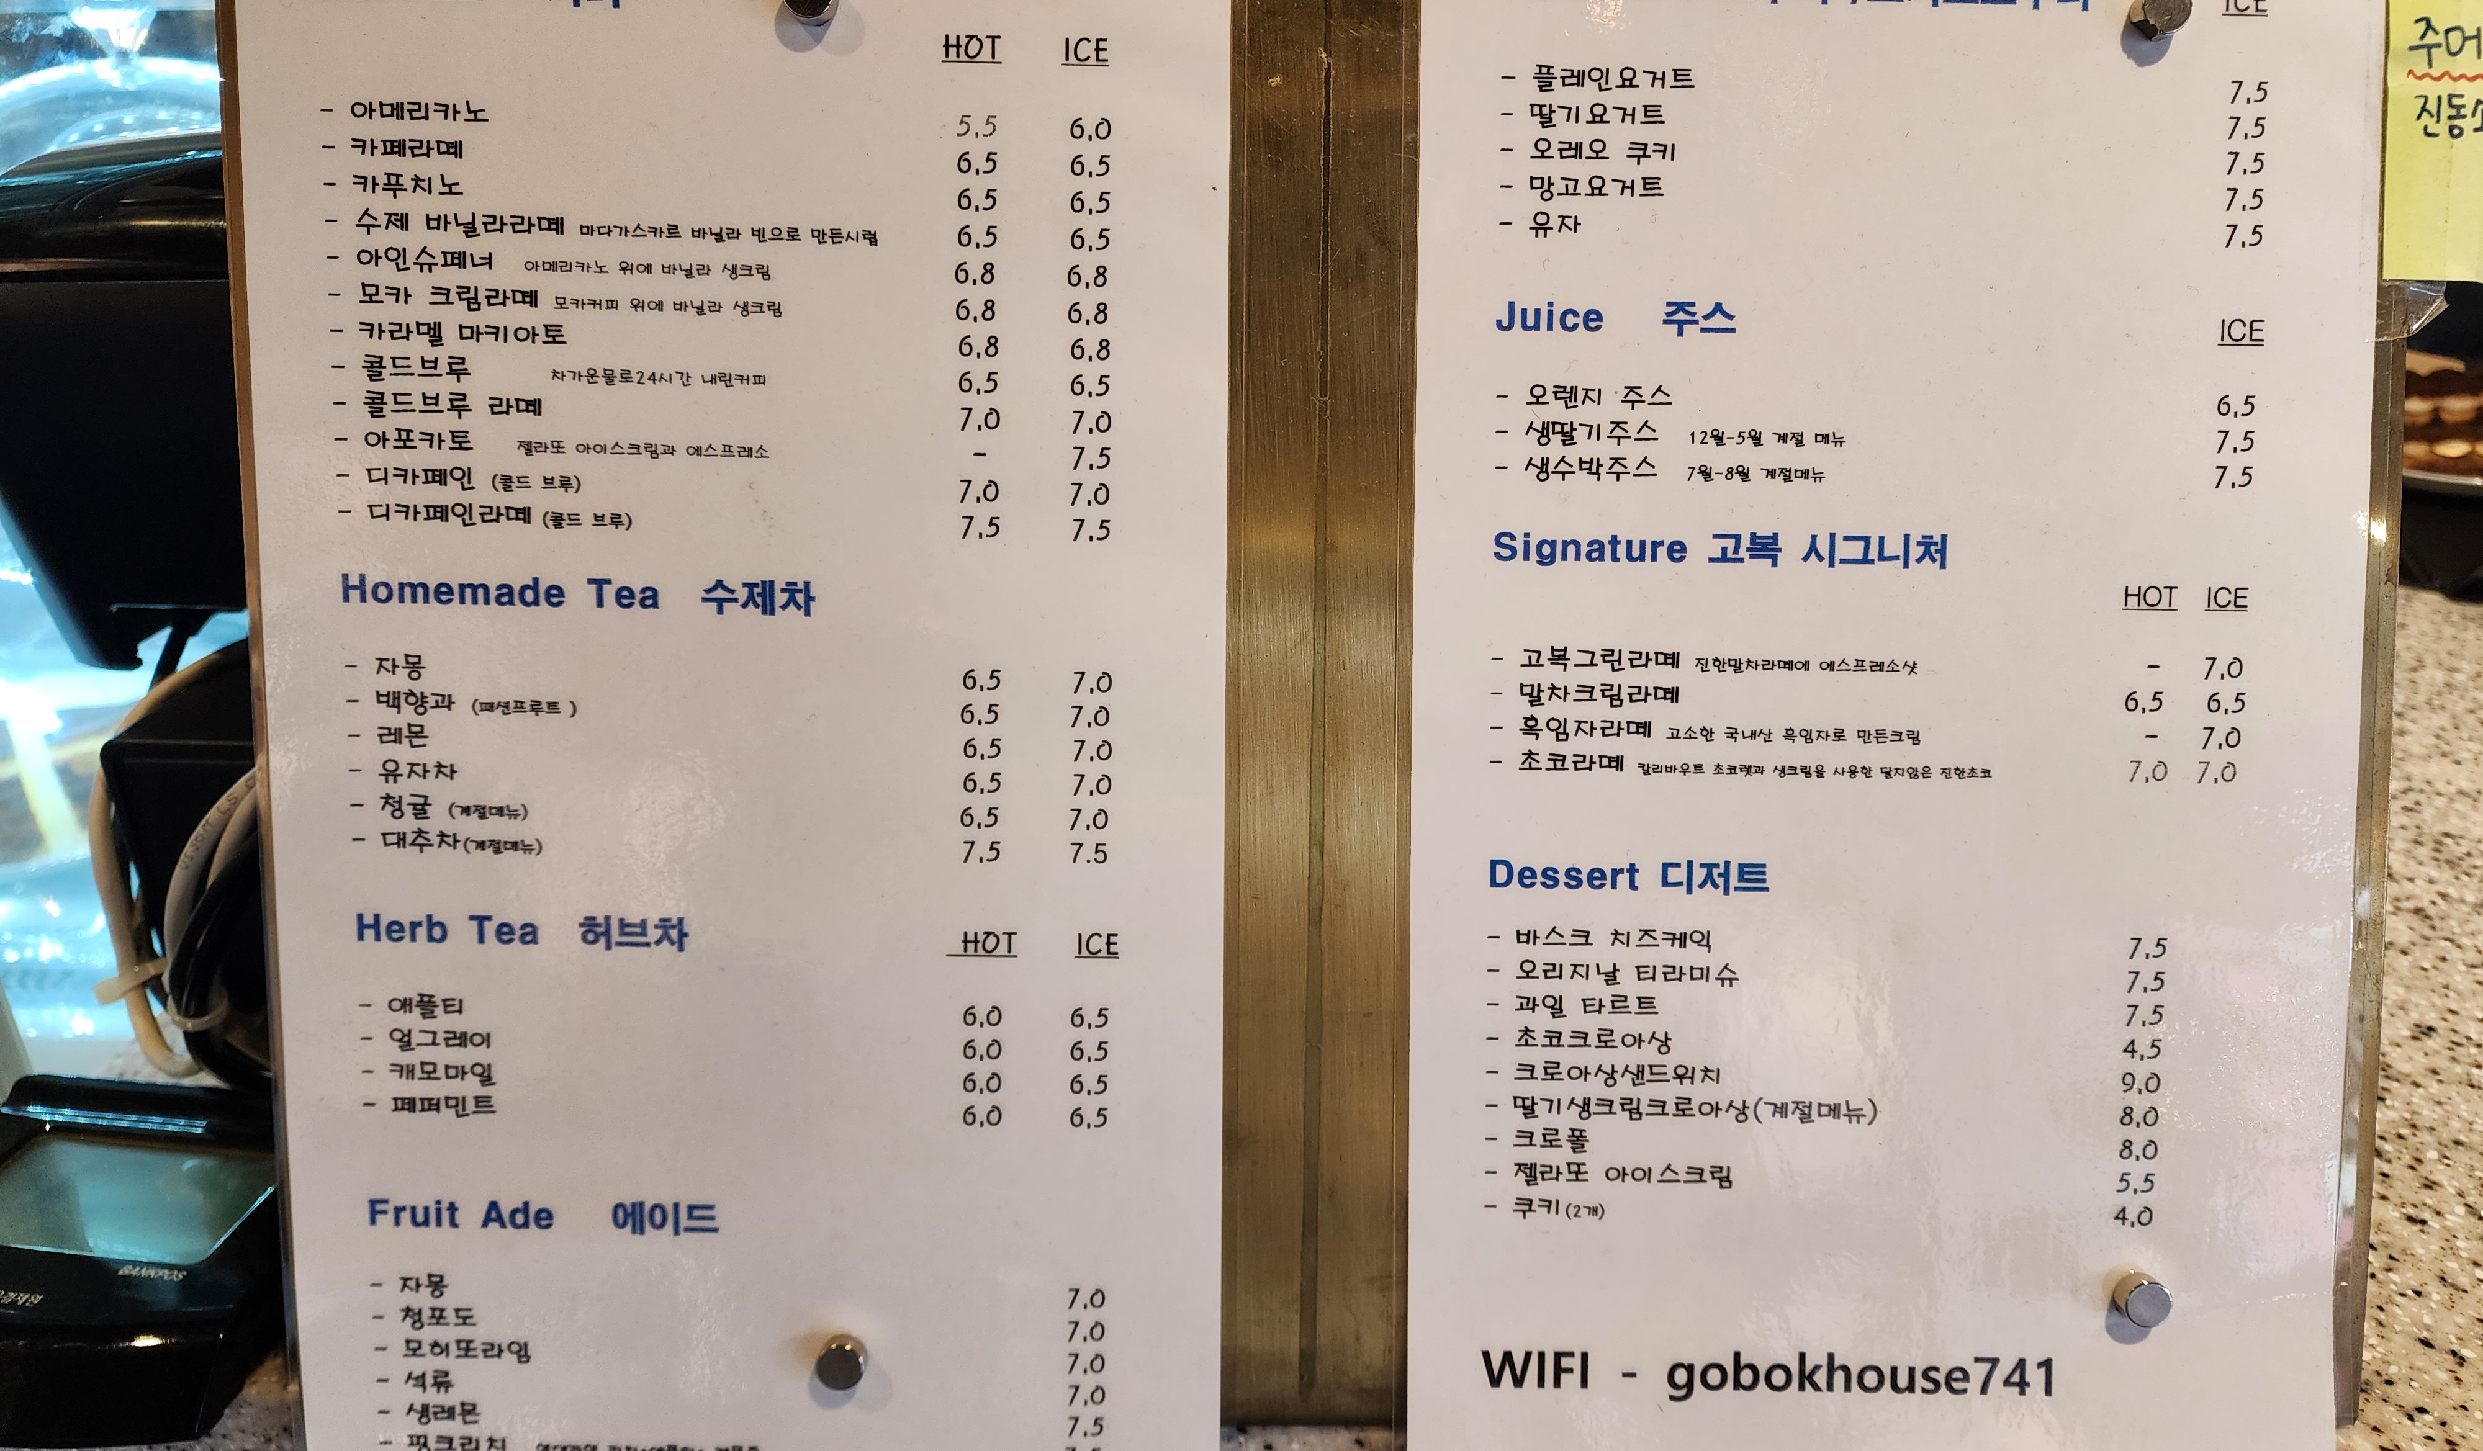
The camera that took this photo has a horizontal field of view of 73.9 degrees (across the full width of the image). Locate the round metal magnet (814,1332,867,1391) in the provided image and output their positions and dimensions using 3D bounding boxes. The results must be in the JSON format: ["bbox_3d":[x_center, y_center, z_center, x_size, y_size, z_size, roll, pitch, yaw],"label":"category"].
[{"bbox_3d":[-0.086,0.138,0.357,0.010,0.010,0.005,1,6,-1],"label":"round metal magnet"}]

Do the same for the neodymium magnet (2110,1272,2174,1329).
[{"bbox_3d":[0.189,0.120,0.345,0.010,0.010,0.005,1,2,-1],"label":"neodymium magnet"}]

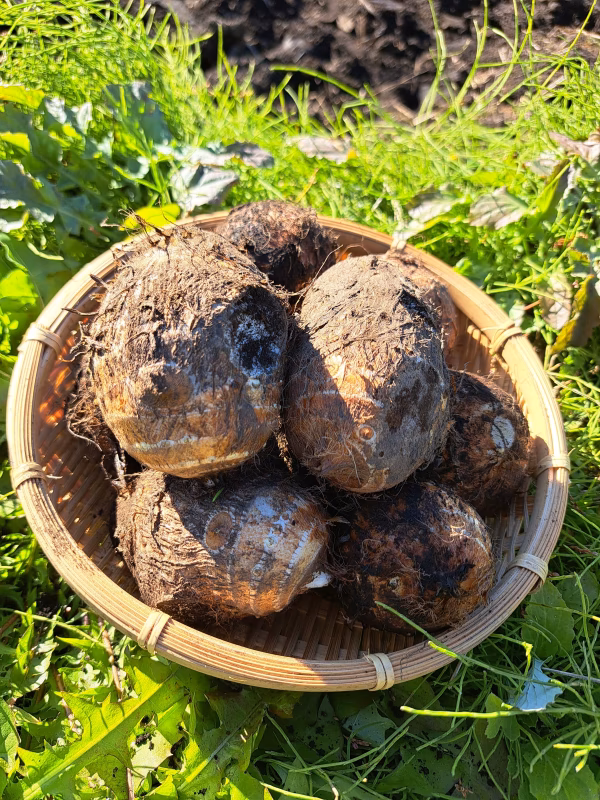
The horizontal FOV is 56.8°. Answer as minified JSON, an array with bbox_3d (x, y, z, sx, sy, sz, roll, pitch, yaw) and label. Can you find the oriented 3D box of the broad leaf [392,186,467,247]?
[{"bbox_3d":[0.103,-0.146,0.440,0.055,0.024,0.050,8,53,0],"label":"broad leaf"}]

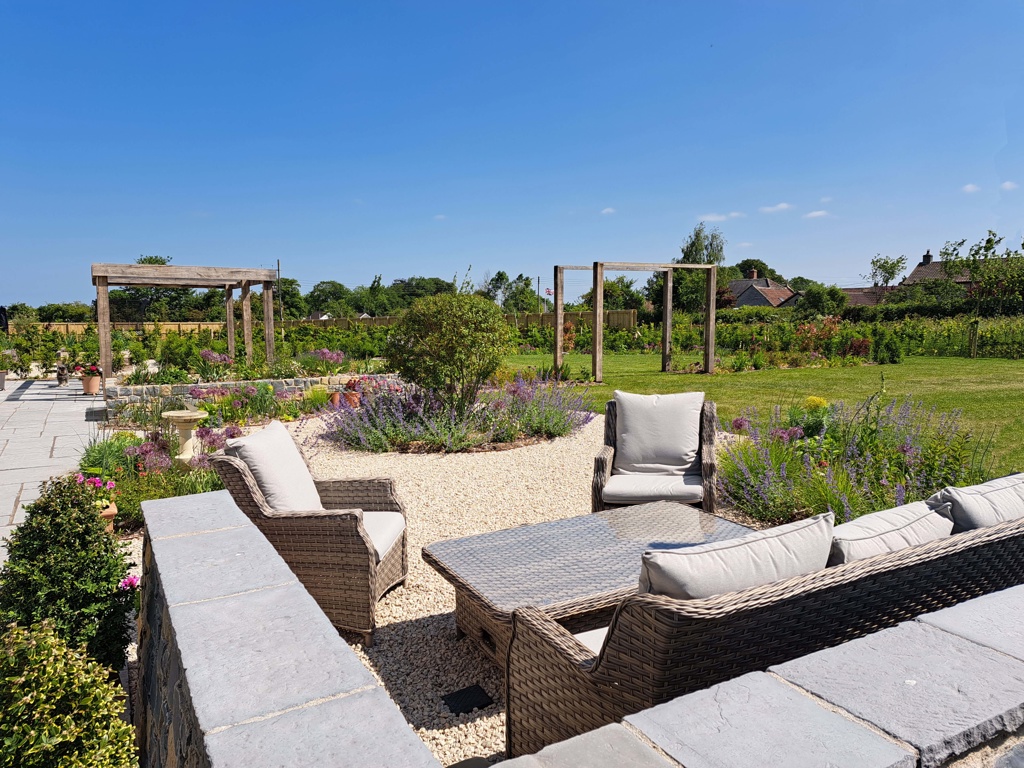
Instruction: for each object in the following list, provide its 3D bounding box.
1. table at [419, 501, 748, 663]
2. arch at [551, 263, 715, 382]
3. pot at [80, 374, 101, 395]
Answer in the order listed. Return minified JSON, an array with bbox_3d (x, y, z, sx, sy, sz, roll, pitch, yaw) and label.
[{"bbox_3d":[0.445,0.940,3.204,1.480,0.430,0.870,-3,7,-30],"label":"table"},{"bbox_3d":[2.680,-1.350,15.222,3.270,2.350,1.580,-3,7,-30],"label":"arch"},{"bbox_3d":[-7.610,0.009,12.819,0.310,0.290,0.310,0,6,0],"label":"pot"}]

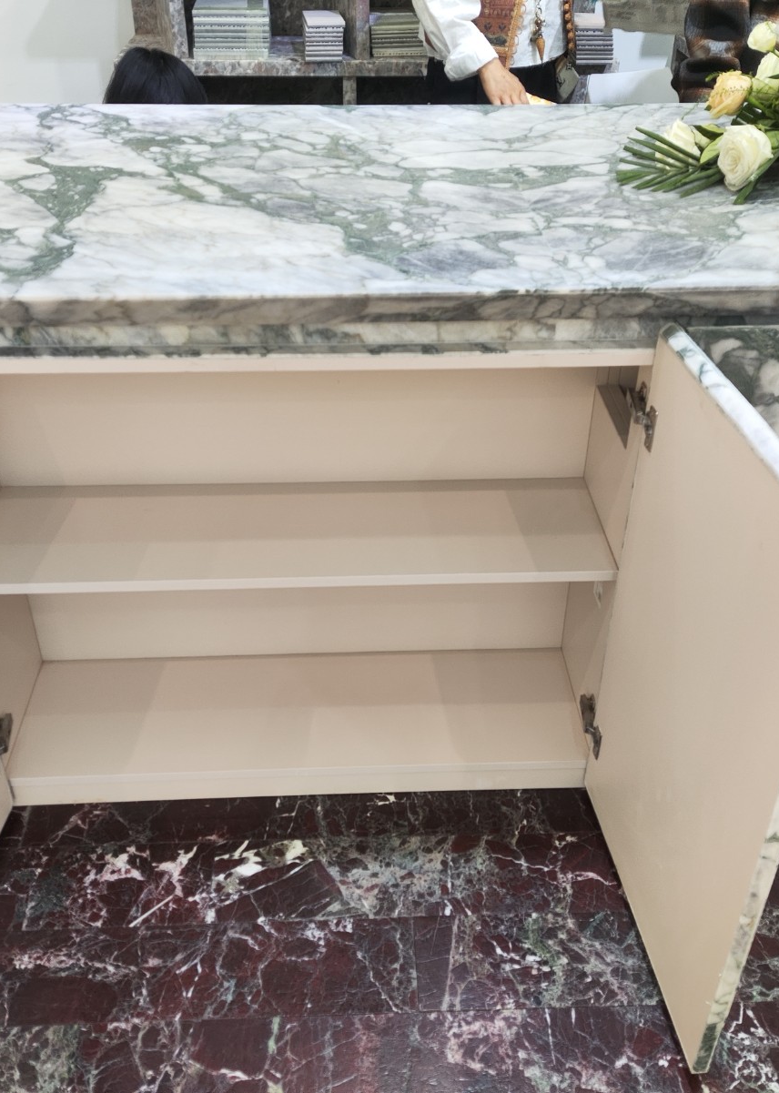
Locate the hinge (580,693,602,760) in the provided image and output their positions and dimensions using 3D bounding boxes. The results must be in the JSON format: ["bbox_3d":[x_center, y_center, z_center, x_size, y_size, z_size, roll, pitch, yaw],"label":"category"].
[{"bbox_3d":[0.320,0.283,1.636,0.030,0.060,0.100,-1,35,-2],"label":"hinge"}]

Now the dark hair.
[{"bbox_3d":[-0.455,-0.836,1.994,0.215,0.240,0.230,-1,35,-2],"label":"dark hair"}]

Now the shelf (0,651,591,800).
[{"bbox_3d":[-0.150,0.307,1.772,0.950,0.060,0.280,-1,35,-2],"label":"shelf"}]

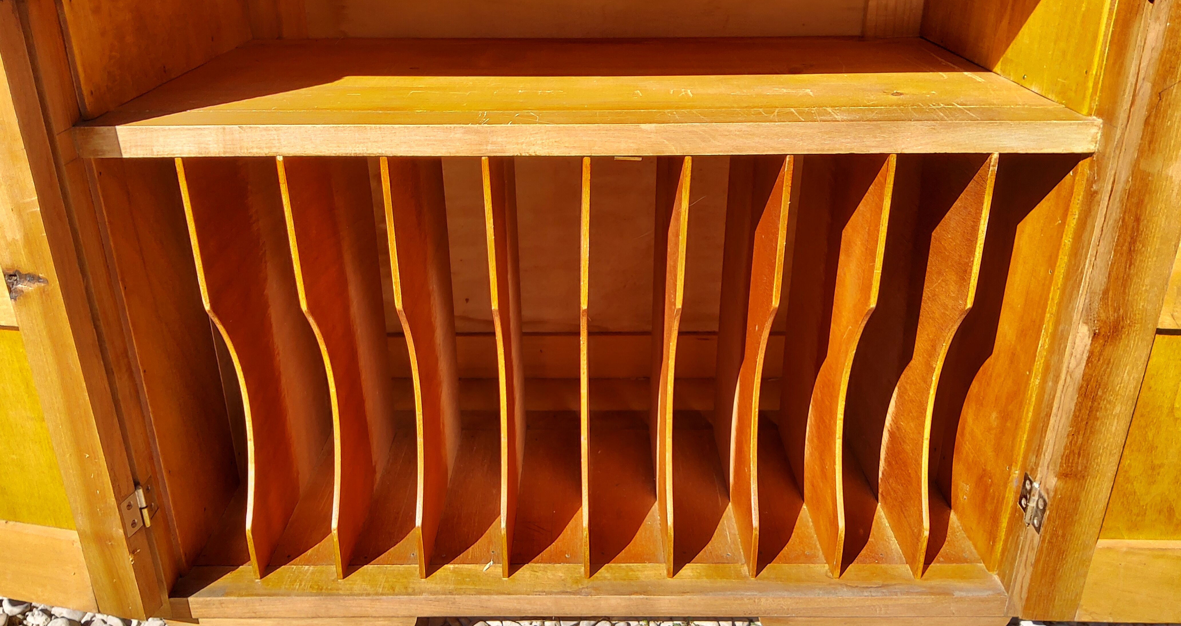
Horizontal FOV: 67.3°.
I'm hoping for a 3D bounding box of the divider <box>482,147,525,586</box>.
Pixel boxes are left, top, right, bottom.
[{"bbox_3d":[-0.079,0.012,0.854,0.007,0.398,0.254,0,24,0],"label":"divider"}]

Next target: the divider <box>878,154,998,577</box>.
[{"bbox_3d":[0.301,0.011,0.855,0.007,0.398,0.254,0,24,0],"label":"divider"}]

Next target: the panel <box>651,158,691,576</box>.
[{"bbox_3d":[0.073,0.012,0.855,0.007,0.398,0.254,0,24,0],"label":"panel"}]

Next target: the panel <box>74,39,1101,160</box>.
[{"bbox_3d":[-0.003,-0.213,0.828,0.755,0.023,0.388,0,26,0],"label":"panel"}]

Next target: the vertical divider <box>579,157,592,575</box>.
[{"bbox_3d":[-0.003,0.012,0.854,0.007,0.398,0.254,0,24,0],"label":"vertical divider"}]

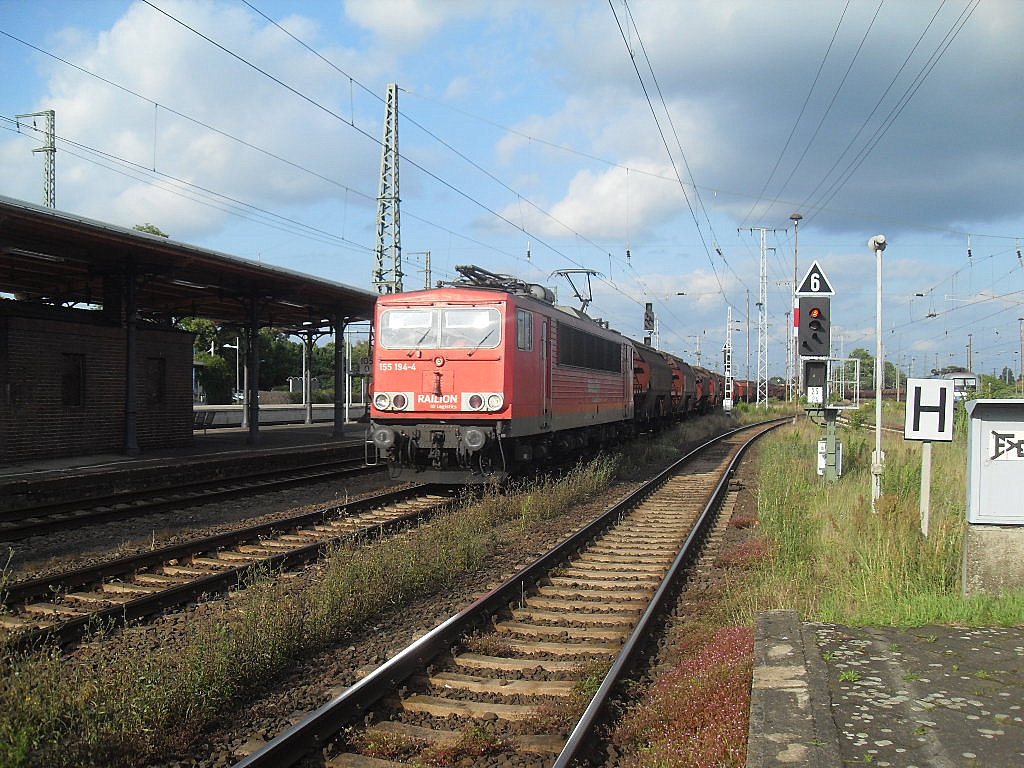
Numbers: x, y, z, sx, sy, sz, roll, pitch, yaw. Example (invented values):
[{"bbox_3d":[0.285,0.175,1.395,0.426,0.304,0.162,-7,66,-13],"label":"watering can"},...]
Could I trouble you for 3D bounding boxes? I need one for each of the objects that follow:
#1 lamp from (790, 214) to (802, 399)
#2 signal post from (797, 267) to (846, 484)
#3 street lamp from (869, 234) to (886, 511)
[{"bbox_3d":[16.435,-3.546,58.000,0.720,12.500,0.720,0,-1,0],"label":"lamp"},{"bbox_3d":[6.606,-0.245,21.400,1.000,4.700,0.650,0,-1,10],"label":"signal post"},{"bbox_3d":[5.746,-0.149,15.800,0.270,4.380,0.320,1,-1,-23],"label":"street lamp"}]

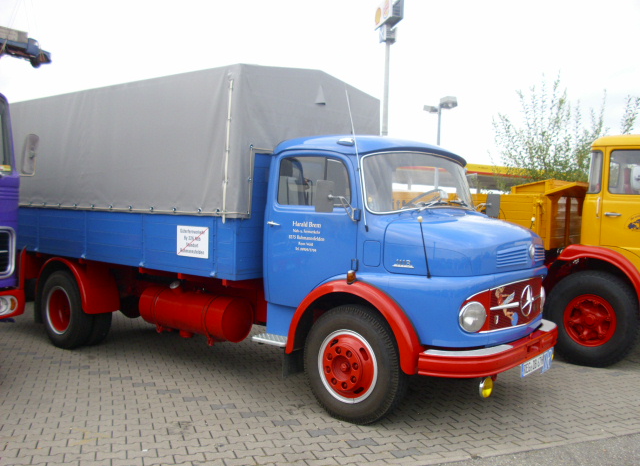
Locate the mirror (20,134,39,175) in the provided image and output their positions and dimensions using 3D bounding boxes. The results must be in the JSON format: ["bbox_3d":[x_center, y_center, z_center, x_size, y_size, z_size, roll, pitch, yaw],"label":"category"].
[{"bbox_3d":[-3.070,-0.831,6.850,0.070,0.400,0.160,8,-1,27],"label":"mirror"}]

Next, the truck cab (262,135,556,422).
[{"bbox_3d":[0.939,0.321,6.066,2.200,2.490,2.300,3,3,38],"label":"truck cab"}]

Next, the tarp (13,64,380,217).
[{"bbox_3d":[-1.967,-1.030,8.353,4.978,1.552,2.317,3,3,38],"label":"tarp"}]

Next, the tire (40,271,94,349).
[{"bbox_3d":[-3.085,0.920,7.949,0.966,0.966,0.250,3,3,38],"label":"tire"}]

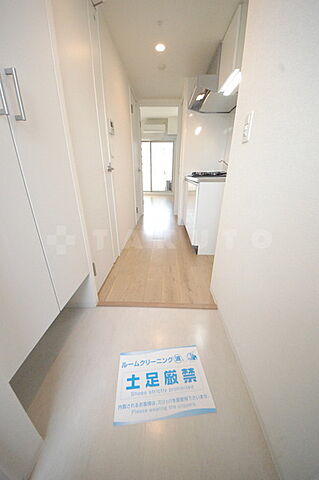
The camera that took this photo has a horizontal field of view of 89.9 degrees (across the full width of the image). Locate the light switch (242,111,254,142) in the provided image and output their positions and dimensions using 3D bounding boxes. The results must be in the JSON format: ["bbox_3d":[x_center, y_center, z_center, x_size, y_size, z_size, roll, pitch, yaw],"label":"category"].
[{"bbox_3d":[0.443,-0.562,0.807,0.012,0.120,0.070,1,23,2],"label":"light switch"}]

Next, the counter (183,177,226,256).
[{"bbox_3d":[0.701,-0.436,2.321,0.595,0.855,1.200,1,22,1],"label":"counter"}]

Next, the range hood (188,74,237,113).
[{"bbox_3d":[0.706,-1.793,2.001,0.585,0.164,0.614,1,23,2],"label":"range hood"}]

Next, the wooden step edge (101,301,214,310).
[{"bbox_3d":[-0.022,0.509,1.243,0.930,0.022,0.040,1,23,2],"label":"wooden step edge"}]

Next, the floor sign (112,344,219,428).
[{"bbox_3d":[0.016,0.700,0.806,0.440,0.005,0.288,-2,23,-5],"label":"floor sign"}]

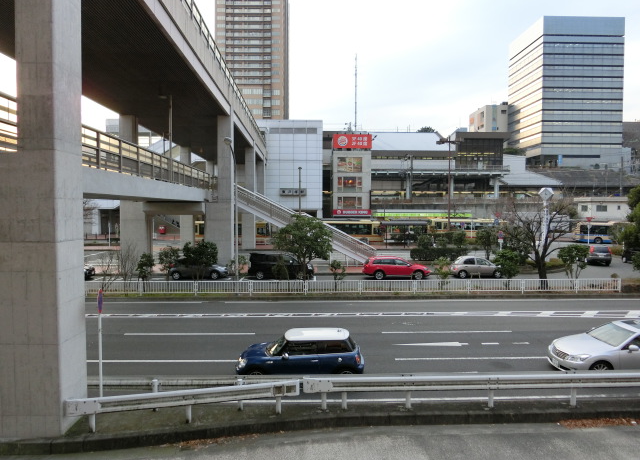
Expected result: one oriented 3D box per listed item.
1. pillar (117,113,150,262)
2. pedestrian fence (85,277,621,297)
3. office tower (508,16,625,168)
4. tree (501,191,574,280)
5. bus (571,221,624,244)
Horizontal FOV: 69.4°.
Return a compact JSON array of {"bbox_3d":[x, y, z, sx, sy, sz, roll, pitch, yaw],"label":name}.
[{"bbox_3d":[-13.100,-2.430,32.800,1.870,10.950,1.200,0,3,-3],"label":"pillar"},{"bbox_3d":[1.950,3.140,25.400,29.700,0.860,0.120,0,2,-2],"label":"pedestrian fence"},{"bbox_3d":[92.500,-48.700,176.200,28.900,53.500,27.400,0,2,-2],"label":"office tower"},{"bbox_3d":[12.400,0.610,26.300,4.200,5.550,3.900,0,3,-3],"label":"tree"},{"bbox_3d":[38.700,0.350,61.200,10.500,3.020,2.490,0,3,0],"label":"bus"}]

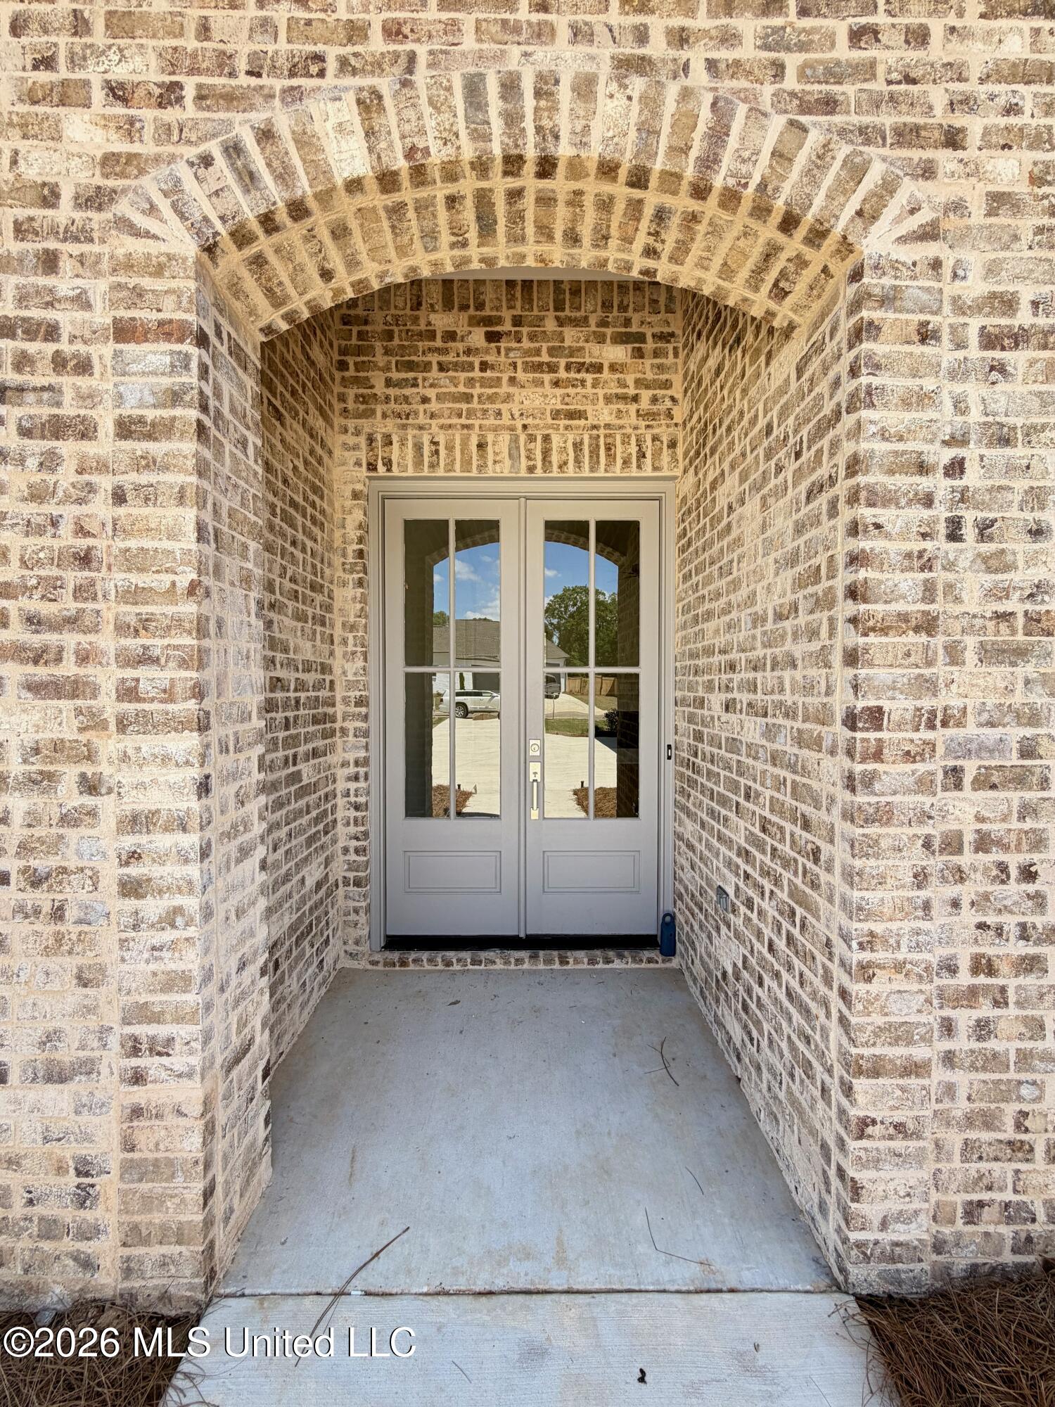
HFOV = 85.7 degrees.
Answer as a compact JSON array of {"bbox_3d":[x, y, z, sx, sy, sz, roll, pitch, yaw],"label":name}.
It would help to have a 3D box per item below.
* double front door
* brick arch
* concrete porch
[{"bbox_3d":[-0.027,0.080,3.190,1.550,2.460,0.090,0,1,0],"label":"double front door"},{"bbox_3d":[-0.010,-1.355,1.600,2.060,0.470,0.340,0,1,0],"label":"brick arch"},{"bbox_3d":[-0.085,1.525,2.160,1.800,0.130,1.820,0,1,0],"label":"concrete porch"}]

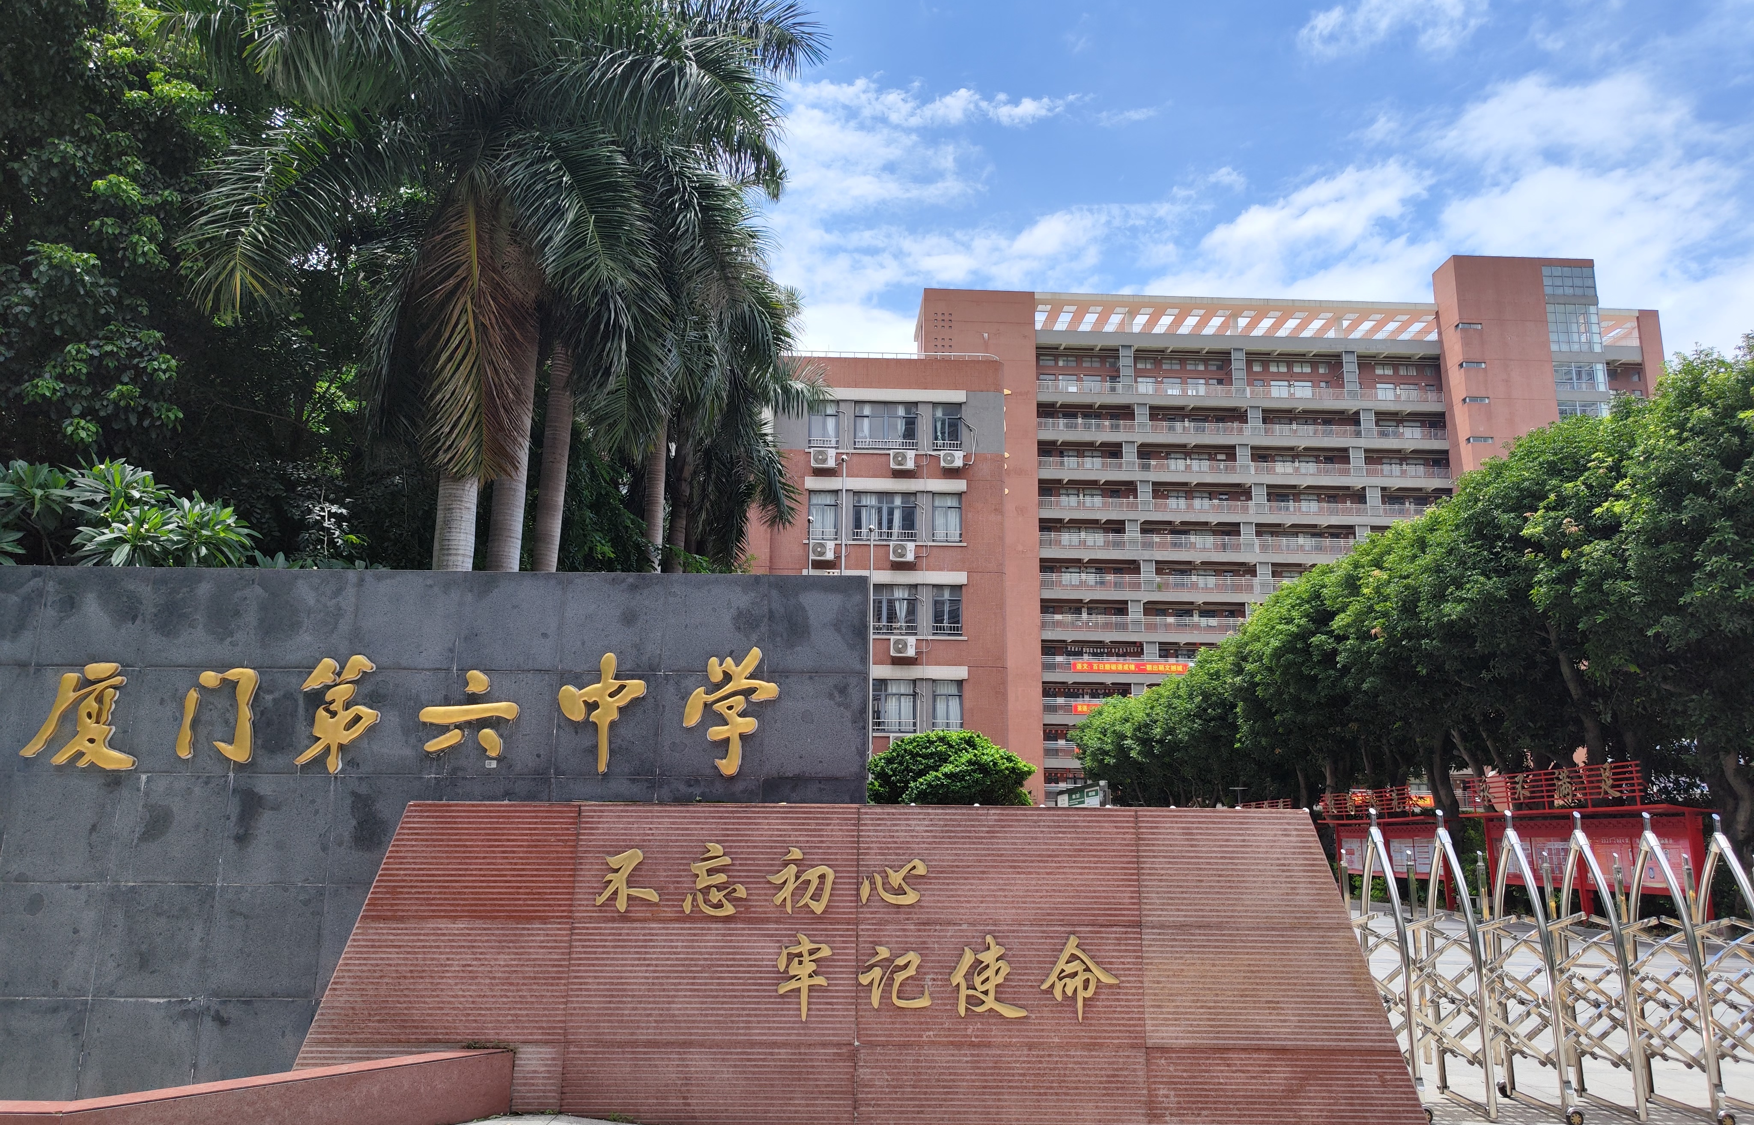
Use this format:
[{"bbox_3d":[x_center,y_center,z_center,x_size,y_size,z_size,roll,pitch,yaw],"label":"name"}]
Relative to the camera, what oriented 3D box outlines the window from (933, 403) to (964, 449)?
[{"bbox_3d":[2.736,-5.255,46.802,1.216,1.819,0.200,1,-12,-3],"label":"window"}]

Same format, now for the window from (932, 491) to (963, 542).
[{"bbox_3d":[2.667,-1.726,46.049,1.145,1.923,0.200,1,-12,-3],"label":"window"}]

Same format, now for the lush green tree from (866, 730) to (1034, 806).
[{"bbox_3d":[1.378,5.114,24.474,3.589,3.454,3.200,0,-12,0],"label":"lush green tree"}]

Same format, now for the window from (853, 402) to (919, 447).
[{"bbox_3d":[0.339,-5.282,46.683,2.526,1.842,0.200,1,-12,-3],"label":"window"}]

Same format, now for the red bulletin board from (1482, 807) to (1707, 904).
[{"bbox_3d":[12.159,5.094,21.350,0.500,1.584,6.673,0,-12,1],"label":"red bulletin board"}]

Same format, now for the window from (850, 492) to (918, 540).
[{"bbox_3d":[0.230,-1.721,45.922,2.485,1.811,0.200,1,-12,-3],"label":"window"}]

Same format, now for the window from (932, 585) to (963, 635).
[{"bbox_3d":[2.623,1.795,45.300,1.126,1.912,0.200,1,-12,-3],"label":"window"}]

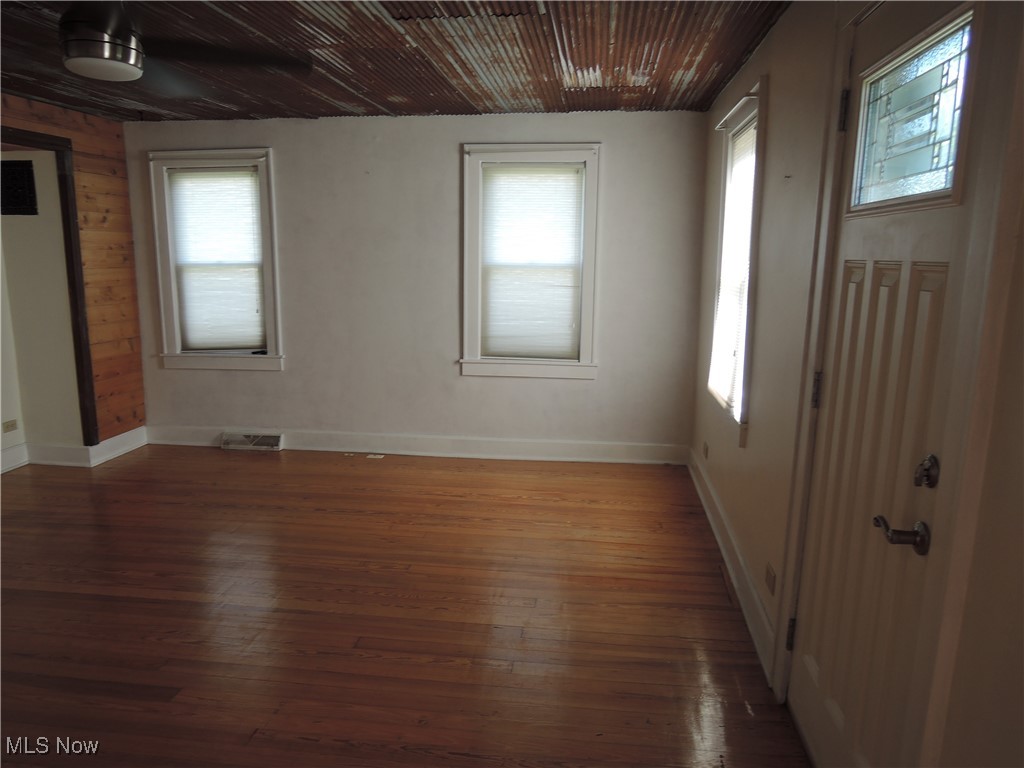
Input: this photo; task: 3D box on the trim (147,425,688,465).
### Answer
[{"bbox_3d":[-0.747,0.430,5.045,3.918,0.140,0.030,2,11,6],"label":"trim"}]

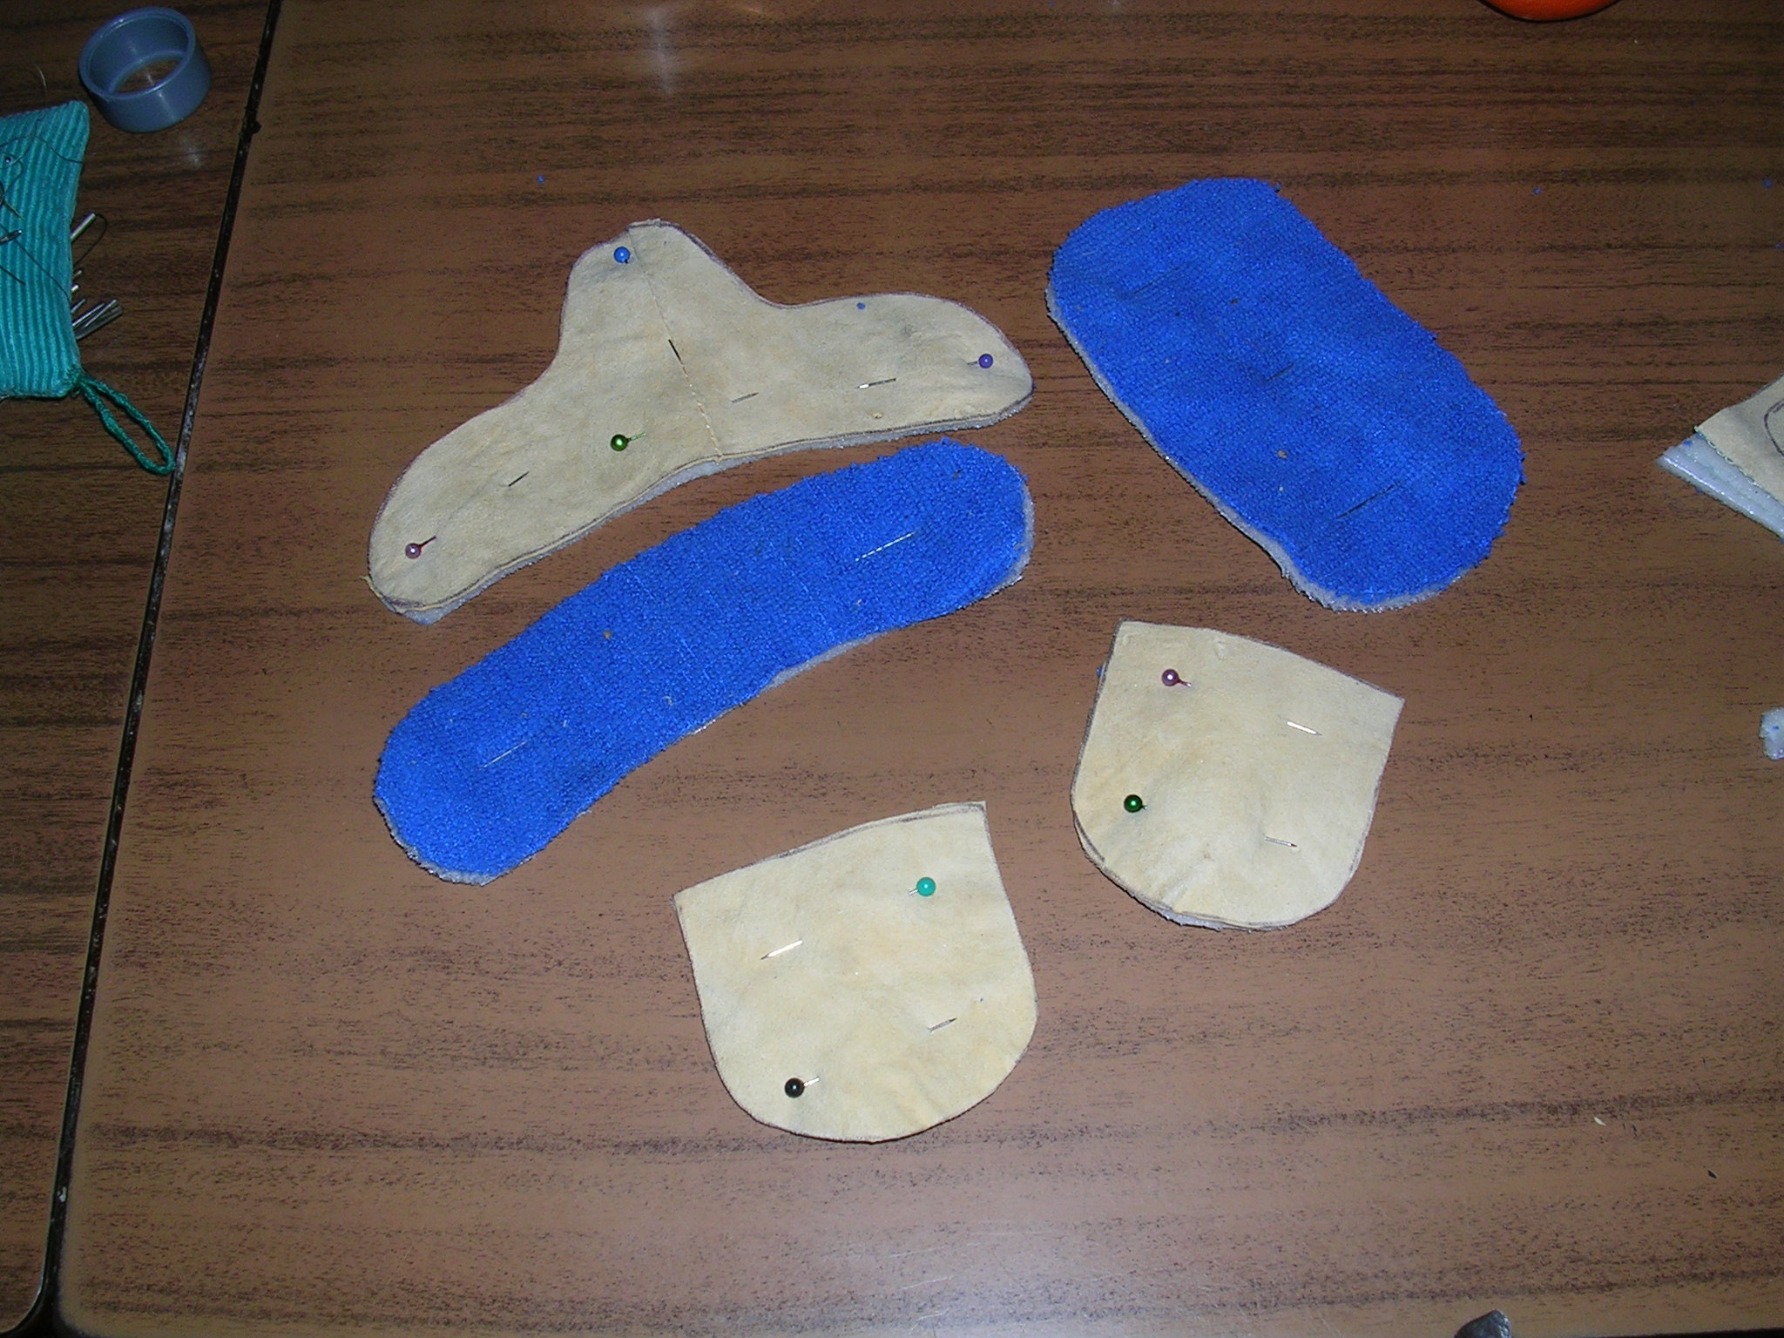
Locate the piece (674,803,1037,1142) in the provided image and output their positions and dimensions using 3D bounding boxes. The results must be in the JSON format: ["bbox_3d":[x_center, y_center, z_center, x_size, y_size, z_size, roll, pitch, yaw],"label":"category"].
[{"bbox_3d":[-0.005,0.067,0.424,0.072,0.008,0.069,-15,67,-6],"label":"piece"}]

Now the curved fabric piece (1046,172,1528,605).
[{"bbox_3d":[0.097,-0.072,0.485,0.077,0.008,0.133,-36,71,-14],"label":"curved fabric piece"}]

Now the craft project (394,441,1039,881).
[{"bbox_3d":[-0.042,-0.009,0.458,0.171,0.008,0.054,-30,70,-12],"label":"craft project"}]

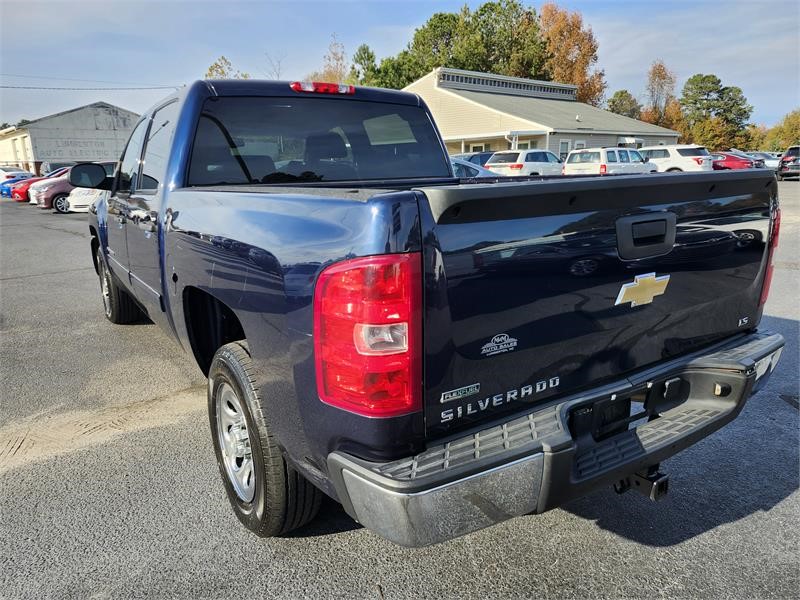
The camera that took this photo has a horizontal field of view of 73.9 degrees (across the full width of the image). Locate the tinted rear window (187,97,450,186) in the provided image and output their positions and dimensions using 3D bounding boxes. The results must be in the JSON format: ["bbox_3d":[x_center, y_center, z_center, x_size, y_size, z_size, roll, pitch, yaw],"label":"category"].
[{"bbox_3d":[-0.379,-0.906,3.054,1.660,0.460,0.060,-10,1,-32],"label":"tinted rear window"}]

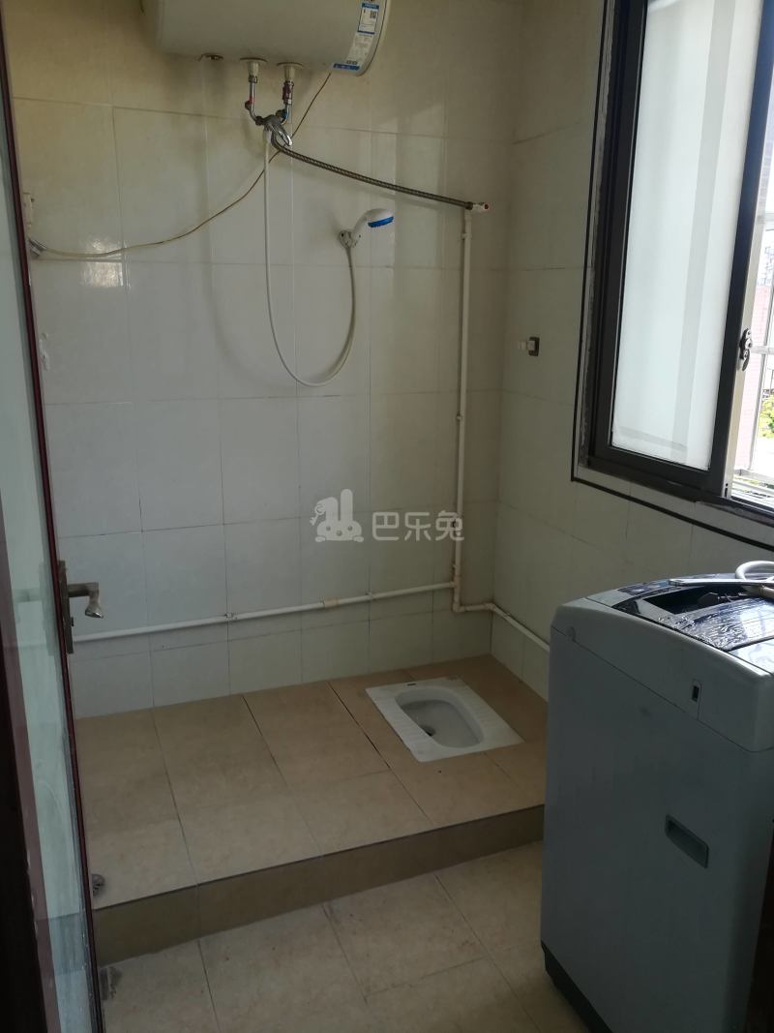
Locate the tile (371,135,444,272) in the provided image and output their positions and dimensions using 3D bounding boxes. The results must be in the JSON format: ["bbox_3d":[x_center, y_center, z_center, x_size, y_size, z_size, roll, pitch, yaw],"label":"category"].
[{"bbox_3d":[0.066,-0.997,2.487,0.252,0.400,0.010,-5,15,-21],"label":"tile"}]

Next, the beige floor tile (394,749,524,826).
[{"bbox_3d":[0.198,0.752,2.158,0.294,0.010,0.281,-5,15,-21],"label":"beige floor tile"}]

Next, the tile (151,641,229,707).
[{"bbox_3d":[-0.650,0.524,2.583,0.252,0.206,0.010,-5,15,-21],"label":"tile"}]

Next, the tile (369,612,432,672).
[{"bbox_3d":[0.053,0.461,2.851,0.251,0.206,0.010,-5,15,-21],"label":"tile"}]

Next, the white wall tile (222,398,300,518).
[{"bbox_3d":[-0.406,-0.178,2.464,0.250,0.399,0.012,-5,16,-22],"label":"white wall tile"}]

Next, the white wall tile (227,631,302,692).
[{"bbox_3d":[-0.412,0.497,2.641,0.250,0.199,0.012,-5,16,-22],"label":"white wall tile"}]

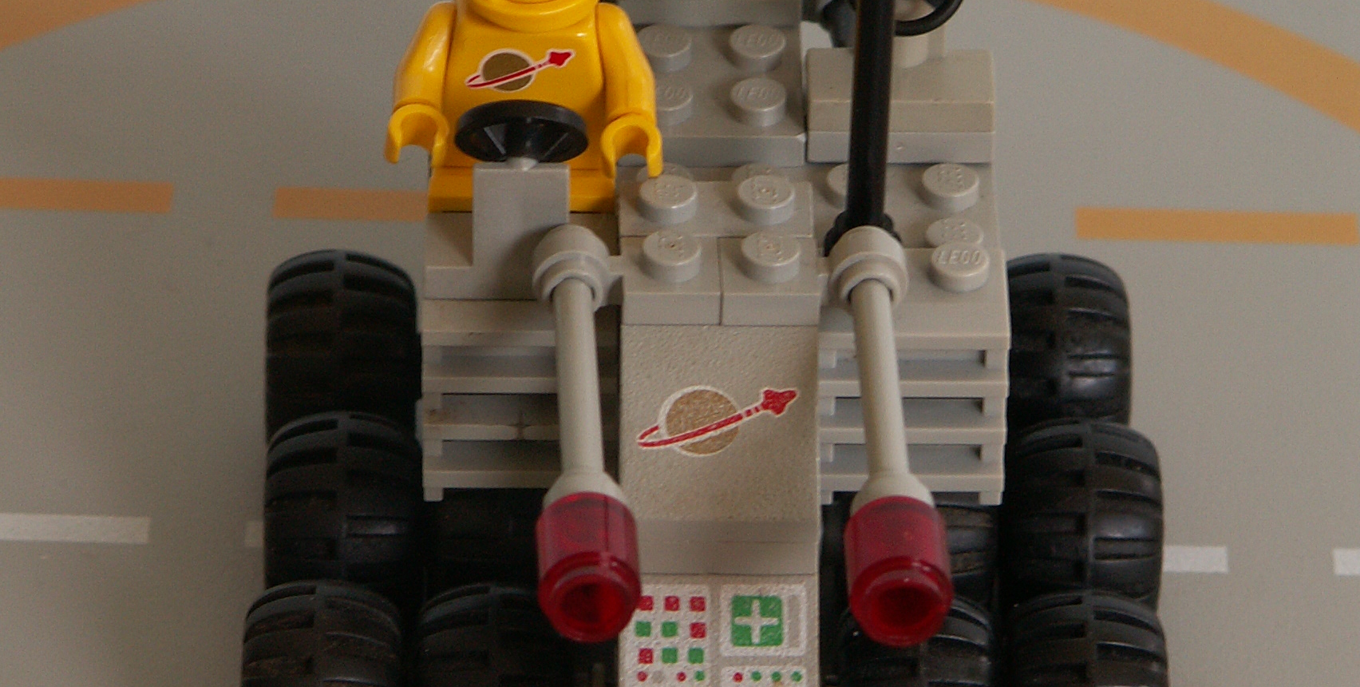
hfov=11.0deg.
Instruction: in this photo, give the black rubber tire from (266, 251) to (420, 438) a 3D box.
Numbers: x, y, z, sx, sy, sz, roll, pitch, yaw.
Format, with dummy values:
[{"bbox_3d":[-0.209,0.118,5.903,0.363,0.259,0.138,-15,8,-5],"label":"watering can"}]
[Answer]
[{"bbox_3d":[-0.030,0.002,0.629,0.013,0.021,0.021,0,35,-1],"label":"black rubber tire"}]

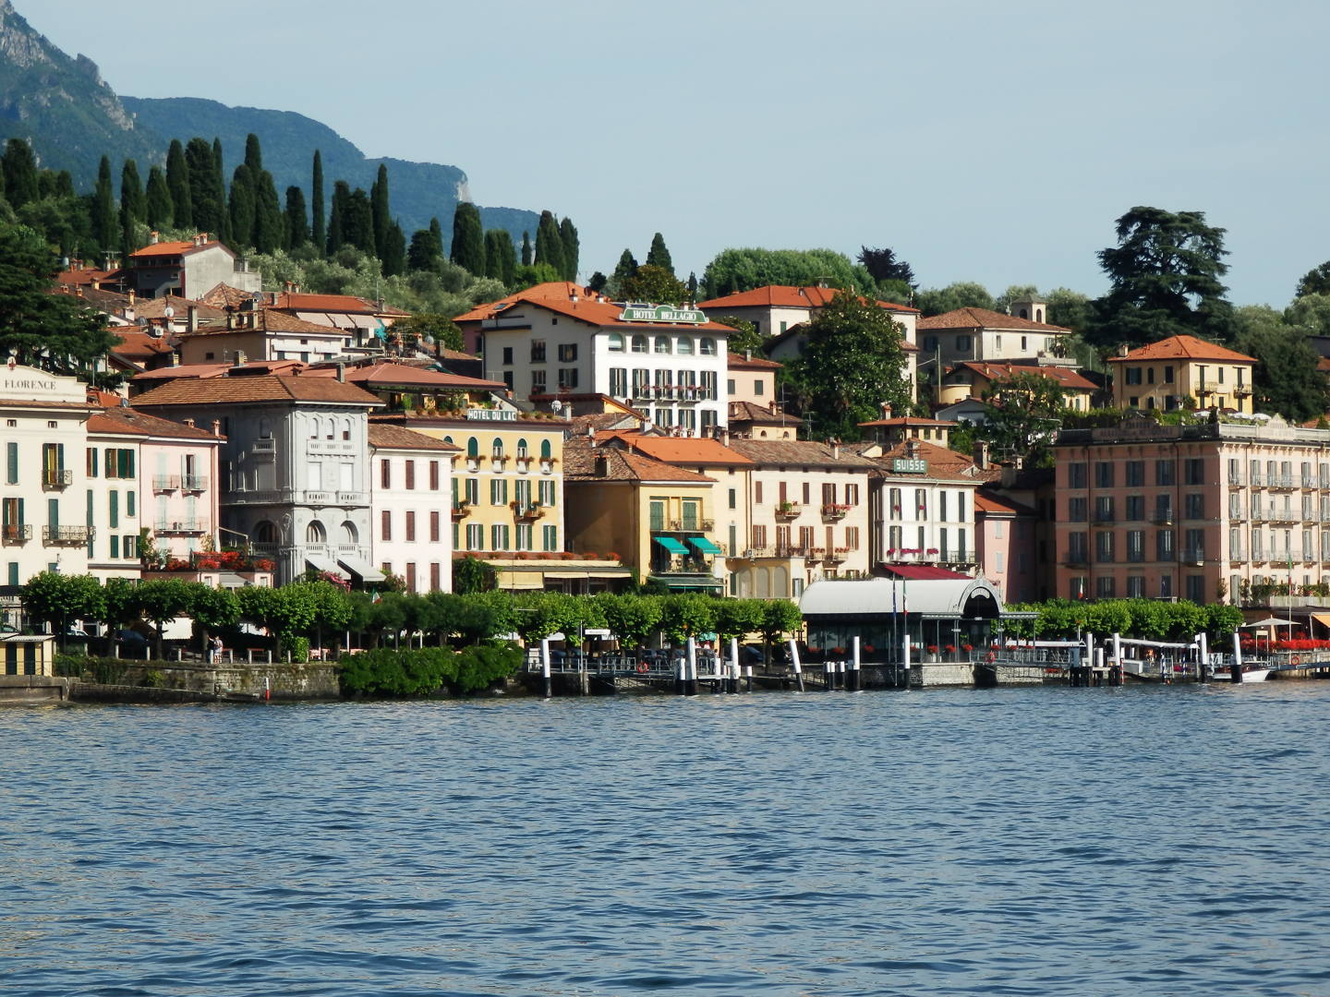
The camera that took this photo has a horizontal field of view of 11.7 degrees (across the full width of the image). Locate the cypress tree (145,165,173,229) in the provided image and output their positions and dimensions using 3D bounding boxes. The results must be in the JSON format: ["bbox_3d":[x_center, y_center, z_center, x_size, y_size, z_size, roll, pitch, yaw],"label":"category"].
[{"bbox_3d":[-52.316,-30.325,672.000,2.796,8.280,2.796,0,-1,0],"label":"cypress tree"}]

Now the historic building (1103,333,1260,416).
[{"bbox_3d":[52.583,-12.065,661.819,9.700,8.900,13.300,-2,-2,37],"label":"historic building"}]

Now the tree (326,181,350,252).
[{"bbox_3d":[-32.513,-27.662,645.000,2.374,7.948,2.374,-1,-1,0],"label":"tree"}]

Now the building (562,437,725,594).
[{"bbox_3d":[-3.787,4.113,492.366,12.000,16.300,11.000,-2,-2,34],"label":"building"}]

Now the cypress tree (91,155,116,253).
[{"bbox_3d":[-55.736,-29.003,645.000,2.580,10.218,2.580,-1,-1,0],"label":"cypress tree"}]

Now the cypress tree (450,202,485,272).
[{"bbox_3d":[-20.845,-26.902,682.000,3.601,8.513,3.601,0,-1,0],"label":"cypress tree"}]

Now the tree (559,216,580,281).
[{"bbox_3d":[-10.186,-25.782,690.000,2.264,8.392,2.264,0,-1,0],"label":"tree"}]

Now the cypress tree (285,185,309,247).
[{"bbox_3d":[-36.590,-27.507,645.000,2.477,7.225,2.477,-1,-1,0],"label":"cypress tree"}]

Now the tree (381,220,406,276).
[{"bbox_3d":[-32.515,-29.769,780.000,3.120,7.239,3.120,-1,-1,0],"label":"tree"}]

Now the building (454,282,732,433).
[{"bbox_3d":[-6.017,-10.128,546.573,16.139,15.179,17.000,1,-2,-45],"label":"building"}]

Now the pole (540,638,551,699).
[{"bbox_3d":[-7.665,11.061,422.000,0.410,3.971,0.410,-4,-1,0],"label":"pole"}]

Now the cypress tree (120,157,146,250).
[{"bbox_3d":[-63.559,-34.663,775.000,3.224,11.906,3.224,-1,-1,0],"label":"cypress tree"}]

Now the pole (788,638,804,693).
[{"bbox_3d":[9.548,12.120,470.000,0.470,3.929,0.470,-8,0,0],"label":"pole"}]

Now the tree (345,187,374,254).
[{"bbox_3d":[-37.104,-33.438,790.000,3.540,8.849,3.540,-1,-1,0],"label":"tree"}]

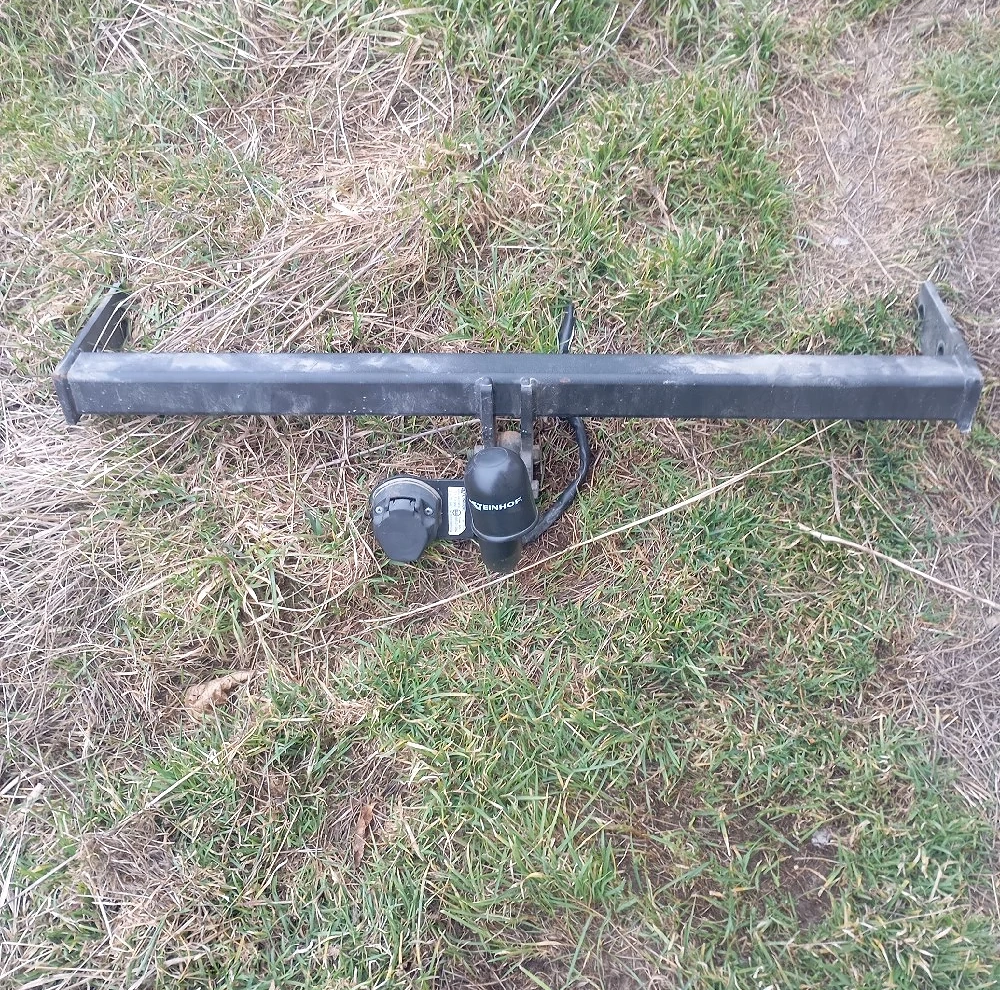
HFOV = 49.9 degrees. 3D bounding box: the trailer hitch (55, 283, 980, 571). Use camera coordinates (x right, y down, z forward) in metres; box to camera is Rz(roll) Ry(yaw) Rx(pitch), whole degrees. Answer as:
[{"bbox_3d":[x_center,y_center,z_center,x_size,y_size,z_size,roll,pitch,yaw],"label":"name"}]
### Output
[{"bbox_3d":[0.012,-0.069,1.233,1.018,0.186,0.412,0,39,3],"label":"trailer hitch"}]

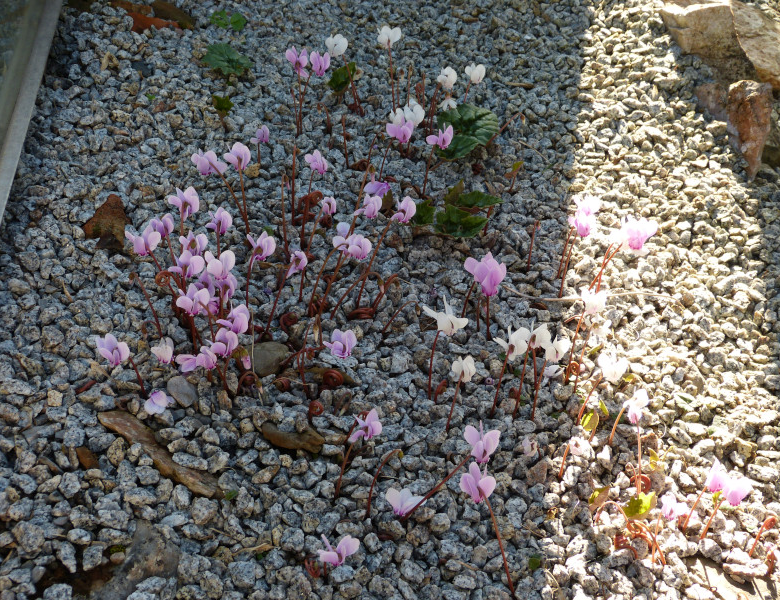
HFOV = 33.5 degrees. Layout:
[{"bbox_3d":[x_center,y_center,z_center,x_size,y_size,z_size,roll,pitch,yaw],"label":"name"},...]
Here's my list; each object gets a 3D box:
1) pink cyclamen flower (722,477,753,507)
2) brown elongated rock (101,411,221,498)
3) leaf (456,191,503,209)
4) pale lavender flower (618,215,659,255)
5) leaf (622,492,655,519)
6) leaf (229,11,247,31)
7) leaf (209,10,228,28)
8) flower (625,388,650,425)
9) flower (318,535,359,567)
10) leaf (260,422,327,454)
[{"bbox_3d":[0.261,0.144,0.971,0.022,0.022,0.024,13,39,16],"label":"pink cyclamen flower"},{"bbox_3d":[-0.161,0.108,0.905,0.022,0.015,0.118,-31,48,-33],"label":"brown elongated rock"},{"bbox_3d":[0.088,-0.098,1.275,0.044,0.014,0.030,-6,38,-8],"label":"leaf"},{"bbox_3d":[0.192,-0.051,1.000,0.029,0.026,0.025,0,36,0],"label":"pale lavender flower"},{"bbox_3d":[0.186,0.154,0.969,0.024,0.018,0.018,9,38,12],"label":"leaf"},{"bbox_3d":[-0.186,-0.340,1.580,0.022,0.014,0.023,0,36,0],"label":"leaf"},{"bbox_3d":[-0.209,-0.342,1.580,0.025,0.014,0.023,0,36,0],"label":"leaf"},{"bbox_3d":[0.198,0.085,1.034,0.021,0.028,0.023,9,38,11],"label":"flower"},{"bbox_3d":[-0.037,0.183,0.945,0.029,0.020,0.025,-12,37,-16],"label":"flower"},{"bbox_3d":[-0.069,0.098,0.918,0.051,0.012,0.019,17,41,20],"label":"leaf"}]

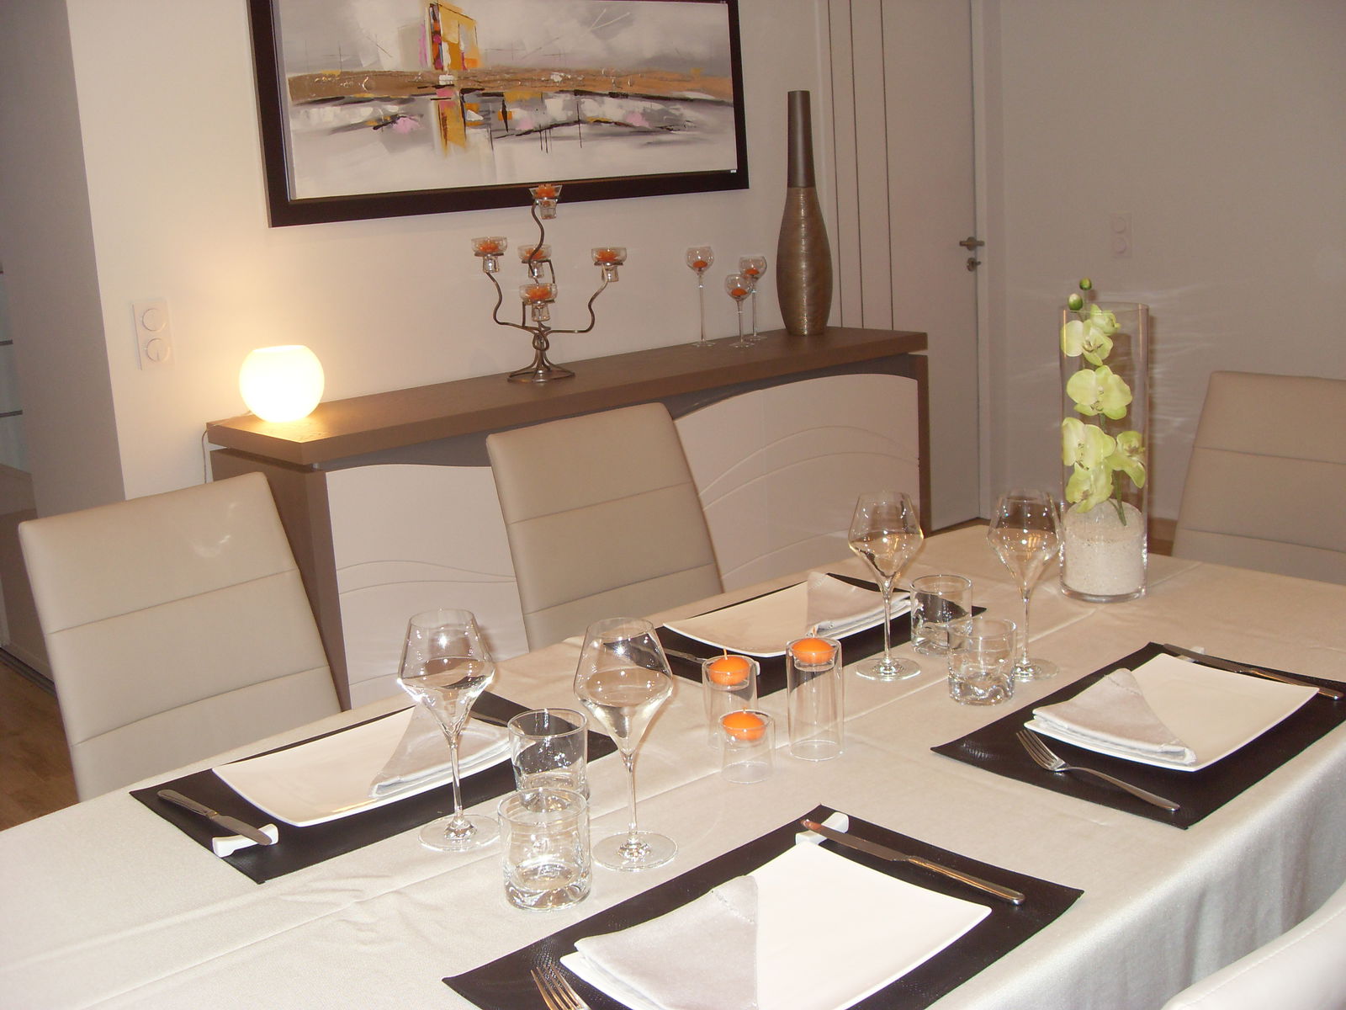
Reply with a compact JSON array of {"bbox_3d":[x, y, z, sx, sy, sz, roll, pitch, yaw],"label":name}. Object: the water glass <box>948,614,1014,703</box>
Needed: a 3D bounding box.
[{"bbox_3d":[0.360,0.181,1.585,0.078,0.083,0.078,-3,13,1],"label":"water glass"}]

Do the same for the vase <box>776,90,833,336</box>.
[{"bbox_3d":[0.412,-0.931,4.341,0.187,0.769,0.187,-4,13,1],"label":"vase"}]

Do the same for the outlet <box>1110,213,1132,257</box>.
[{"bbox_3d":[1.527,-0.919,4.639,0.012,0.151,0.080,-14,17,-39],"label":"outlet"}]

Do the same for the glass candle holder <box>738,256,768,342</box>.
[{"bbox_3d":[0.256,-0.648,4.283,0.087,0.264,0.087,-4,13,1],"label":"glass candle holder"}]

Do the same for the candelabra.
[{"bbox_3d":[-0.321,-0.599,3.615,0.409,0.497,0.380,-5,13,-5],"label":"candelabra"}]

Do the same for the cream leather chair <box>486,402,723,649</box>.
[{"bbox_3d":[0.048,0.348,2.274,0.440,0.938,0.600,-14,17,-39],"label":"cream leather chair"}]

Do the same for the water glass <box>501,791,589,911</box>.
[{"bbox_3d":[-0.110,0.300,1.190,0.077,0.079,0.077,-3,13,1],"label":"water glass"}]

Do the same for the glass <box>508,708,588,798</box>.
[{"bbox_3d":[-0.124,0.257,1.370,0.077,0.081,0.077,-3,13,1],"label":"glass"}]

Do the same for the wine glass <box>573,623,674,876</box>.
[{"bbox_3d":[-0.042,0.216,1.234,0.093,0.220,0.093,-4,13,1],"label":"wine glass"}]

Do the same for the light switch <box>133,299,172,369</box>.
[{"bbox_3d":[-1.181,-0.386,3.090,0.080,0.151,0.012,-14,17,-39],"label":"light switch"}]

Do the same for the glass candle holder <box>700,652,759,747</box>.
[{"bbox_3d":[0.064,0.216,1.512,0.059,0.086,0.059,-4,13,1],"label":"glass candle holder"}]

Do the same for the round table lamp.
[{"bbox_3d":[-0.938,-0.289,3.239,0.201,0.171,0.201,-4,13,1],"label":"round table lamp"}]

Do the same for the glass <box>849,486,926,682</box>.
[{"bbox_3d":[0.262,0.097,1.667,0.091,0.220,0.091,-3,13,1],"label":"glass"}]

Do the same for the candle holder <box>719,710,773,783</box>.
[{"bbox_3d":[0.077,0.251,1.410,0.054,0.059,0.054,-4,13,1],"label":"candle holder"}]

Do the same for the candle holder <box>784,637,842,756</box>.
[{"bbox_3d":[0.152,0.206,1.453,0.058,0.119,0.058,-4,13,1],"label":"candle holder"}]

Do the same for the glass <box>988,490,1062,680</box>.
[{"bbox_3d":[0.423,0.094,1.636,0.085,0.218,0.085,-3,13,1],"label":"glass"}]

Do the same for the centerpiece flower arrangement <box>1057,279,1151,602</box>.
[{"bbox_3d":[0.611,-0.077,1.914,0.122,0.411,0.122,-14,16,-40],"label":"centerpiece flower arrangement"}]

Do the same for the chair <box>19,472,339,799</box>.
[{"bbox_3d":[-0.592,0.472,1.980,0.425,0.940,0.570,-14,16,-40],"label":"chair"}]

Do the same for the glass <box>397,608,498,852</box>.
[{"bbox_3d":[-0.212,0.211,1.291,0.092,0.217,0.092,-3,13,1],"label":"glass"}]

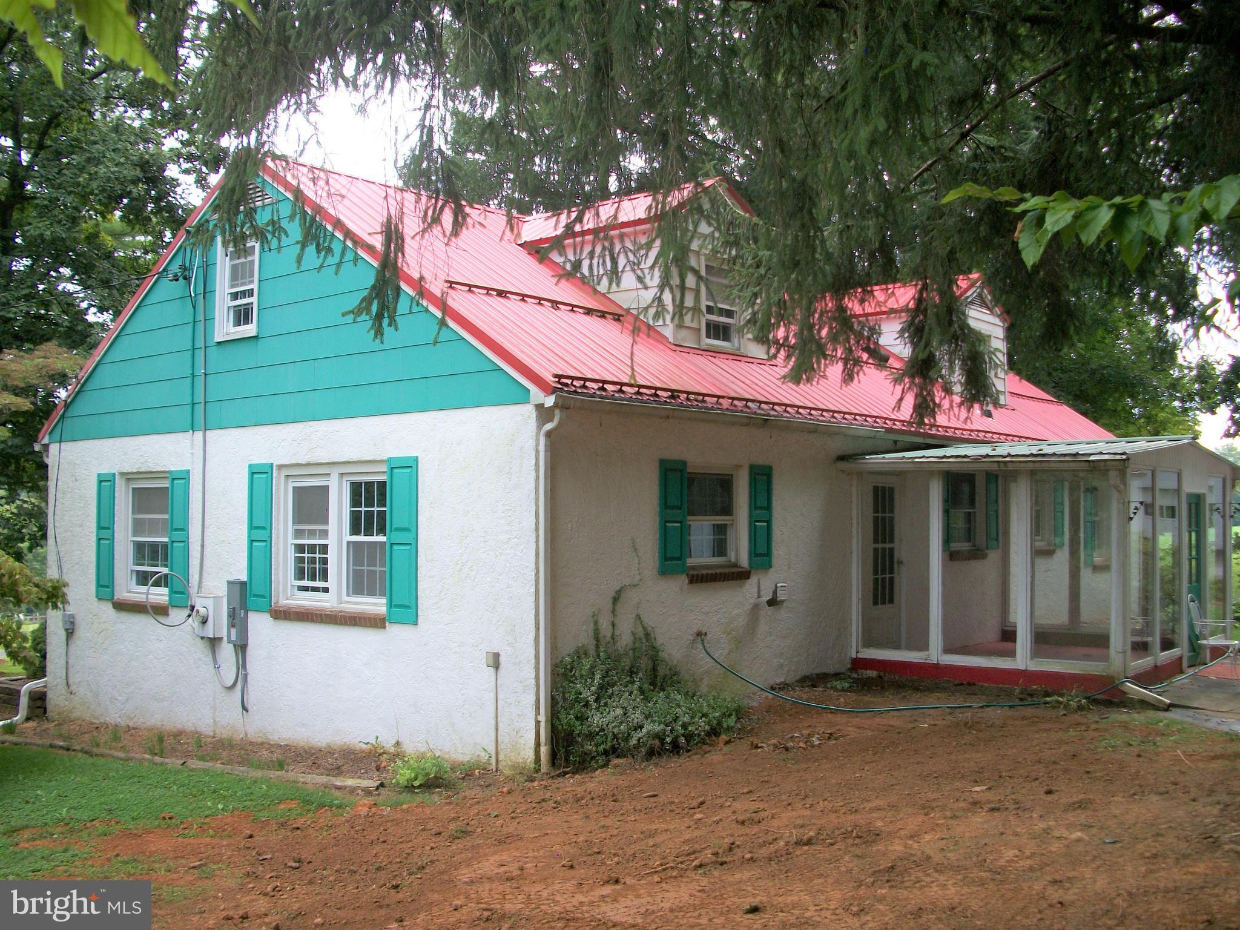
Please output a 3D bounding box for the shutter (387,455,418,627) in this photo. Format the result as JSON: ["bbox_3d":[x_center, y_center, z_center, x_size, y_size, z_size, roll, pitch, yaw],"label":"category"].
[{"bbox_3d":[-1.807,0.630,10.500,0.389,1.387,0.040,-2,-3,40],"label":"shutter"}]

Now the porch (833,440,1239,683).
[{"bbox_3d":[4.759,0.960,13.725,2.920,2.430,4.050,-2,-3,40],"label":"porch"}]

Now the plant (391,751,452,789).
[{"bbox_3d":[-1.504,2.269,9.533,0.400,0.240,0.370,-2,-3,40],"label":"plant"}]

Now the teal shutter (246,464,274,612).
[{"bbox_3d":[-3.376,0.679,11.816,0.392,1.380,0.040,-2,-3,40],"label":"teal shutter"}]

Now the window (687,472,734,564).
[{"bbox_3d":[0.813,0.475,11.501,0.100,0.890,0.920,-2,-3,40],"label":"window"}]

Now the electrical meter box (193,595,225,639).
[{"bbox_3d":[-4.053,1.469,12.258,0.325,0.400,0.190,-2,-3,40],"label":"electrical meter box"}]

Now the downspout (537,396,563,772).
[{"bbox_3d":[-0.529,0.939,9.537,0.160,2.740,0.070,-2,-3,40],"label":"downspout"}]

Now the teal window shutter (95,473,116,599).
[{"bbox_3d":[-5.584,0.777,13.666,0.371,1.371,0.040,-2,-3,40],"label":"teal window shutter"}]

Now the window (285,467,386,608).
[{"bbox_3d":[-2.562,0.635,11.330,1.580,1.260,0.110,-2,-3,40],"label":"window"}]

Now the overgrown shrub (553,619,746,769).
[{"bbox_3d":[0.325,1.794,10.193,0.620,1.070,2.100,-2,-3,40],"label":"overgrown shrub"}]

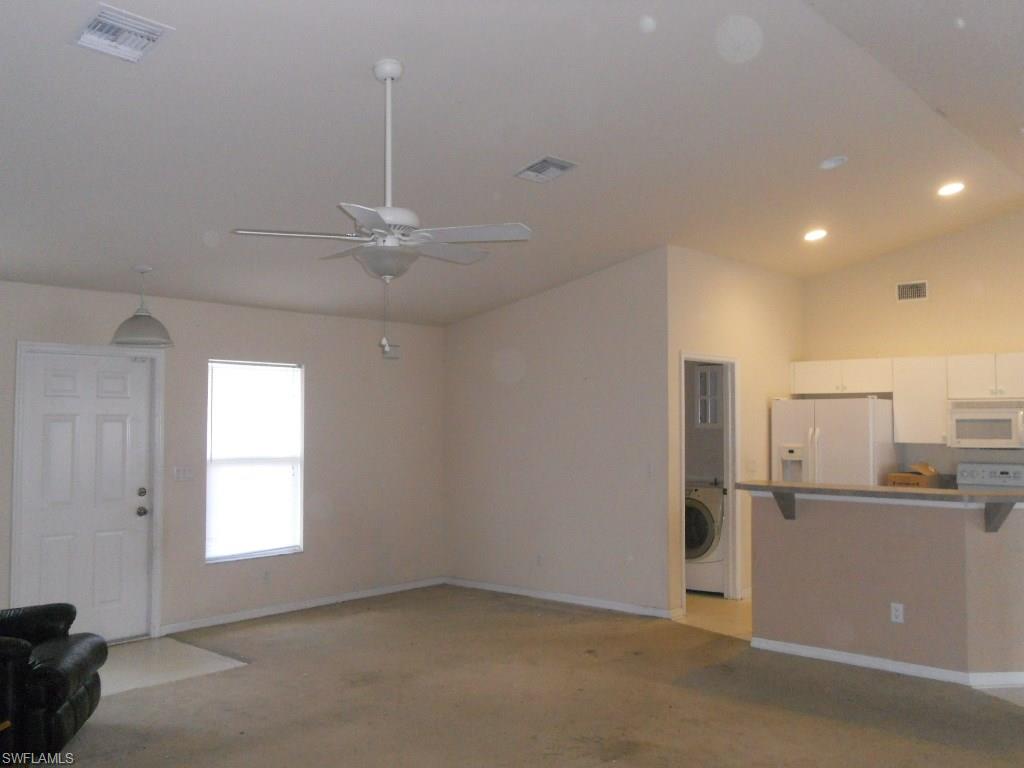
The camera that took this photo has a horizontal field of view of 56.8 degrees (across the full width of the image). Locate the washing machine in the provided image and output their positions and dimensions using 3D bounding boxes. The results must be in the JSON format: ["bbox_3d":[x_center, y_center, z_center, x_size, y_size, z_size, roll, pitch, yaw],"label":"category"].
[{"bbox_3d":[1.846,1.425,8.929,0.687,0.972,0.761,-2,-3,42],"label":"washing machine"}]

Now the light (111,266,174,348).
[{"bbox_3d":[-2.473,-0.517,6.326,0.421,0.521,0.421,-2,-3,42],"label":"light"}]

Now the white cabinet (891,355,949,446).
[{"bbox_3d":[3.652,0.147,8.339,0.453,0.751,0.321,-2,-3,42],"label":"white cabinet"}]

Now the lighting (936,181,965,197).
[{"bbox_3d":[3.326,-1.468,7.172,0.200,0.030,0.200,-17,-13,41],"label":"lighting"}]

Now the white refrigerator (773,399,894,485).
[{"bbox_3d":[2.951,1.017,8.521,0.902,1.748,0.822,-2,-3,42],"label":"white refrigerator"}]

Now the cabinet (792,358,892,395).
[{"bbox_3d":[3.124,-0.062,8.824,0.957,0.313,0.321,-2,-3,42],"label":"cabinet"}]

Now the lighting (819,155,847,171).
[{"bbox_3d":[2.120,-1.451,6.242,0.200,0.030,0.200,-17,-13,41],"label":"lighting"}]

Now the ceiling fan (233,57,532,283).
[{"bbox_3d":[-0.554,-0.939,4.152,1.303,1.002,1.303,-2,-3,42],"label":"ceiling fan"}]

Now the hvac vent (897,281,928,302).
[{"bbox_3d":[3.633,-0.846,8.598,0.281,0.175,0.030,-2,-3,42],"label":"hvac vent"}]

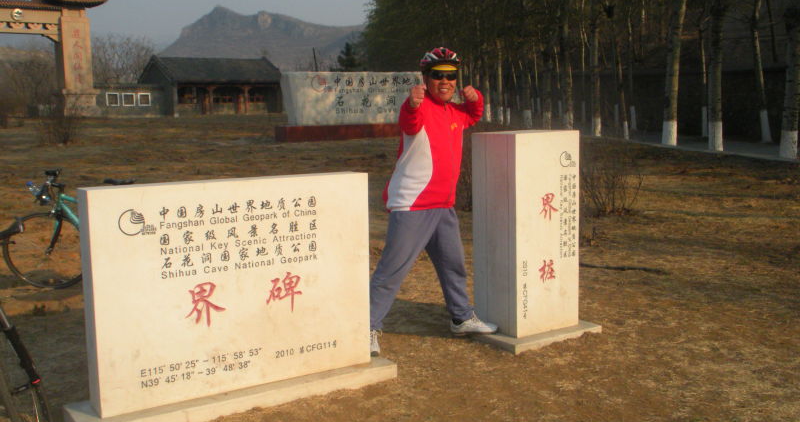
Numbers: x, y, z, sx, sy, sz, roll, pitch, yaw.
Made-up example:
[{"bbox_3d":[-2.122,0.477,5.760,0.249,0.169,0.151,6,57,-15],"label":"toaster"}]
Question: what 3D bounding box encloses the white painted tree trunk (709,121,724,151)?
[{"bbox_3d":[9.847,-2.322,25.927,0.410,0.960,0.410,-1,7,0],"label":"white painted tree trunk"}]

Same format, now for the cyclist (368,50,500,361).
[{"bbox_3d":[0.195,-0.064,4.721,0.770,1.700,0.560,-4,7,-24],"label":"cyclist"}]

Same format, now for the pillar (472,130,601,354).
[{"bbox_3d":[0.757,0.140,4.981,0.698,1.218,0.568,-6,8,-35],"label":"pillar"}]

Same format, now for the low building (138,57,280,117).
[{"bbox_3d":[-16.877,-11.202,74.989,10.000,5.200,7.300,-6,8,-34],"label":"low building"}]

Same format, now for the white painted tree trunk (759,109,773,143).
[{"bbox_3d":[13.781,-3.186,31.371,0.380,1.220,0.380,-1,7,0],"label":"white painted tree trunk"}]

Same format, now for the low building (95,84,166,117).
[{"bbox_3d":[-23.728,-9.441,71.347,6.200,2.950,3.000,-6,8,-34],"label":"low building"}]

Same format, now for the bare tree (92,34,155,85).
[{"bbox_3d":[-28.318,-13.827,84.903,6.200,8.200,5.600,-1,7,0],"label":"bare tree"}]

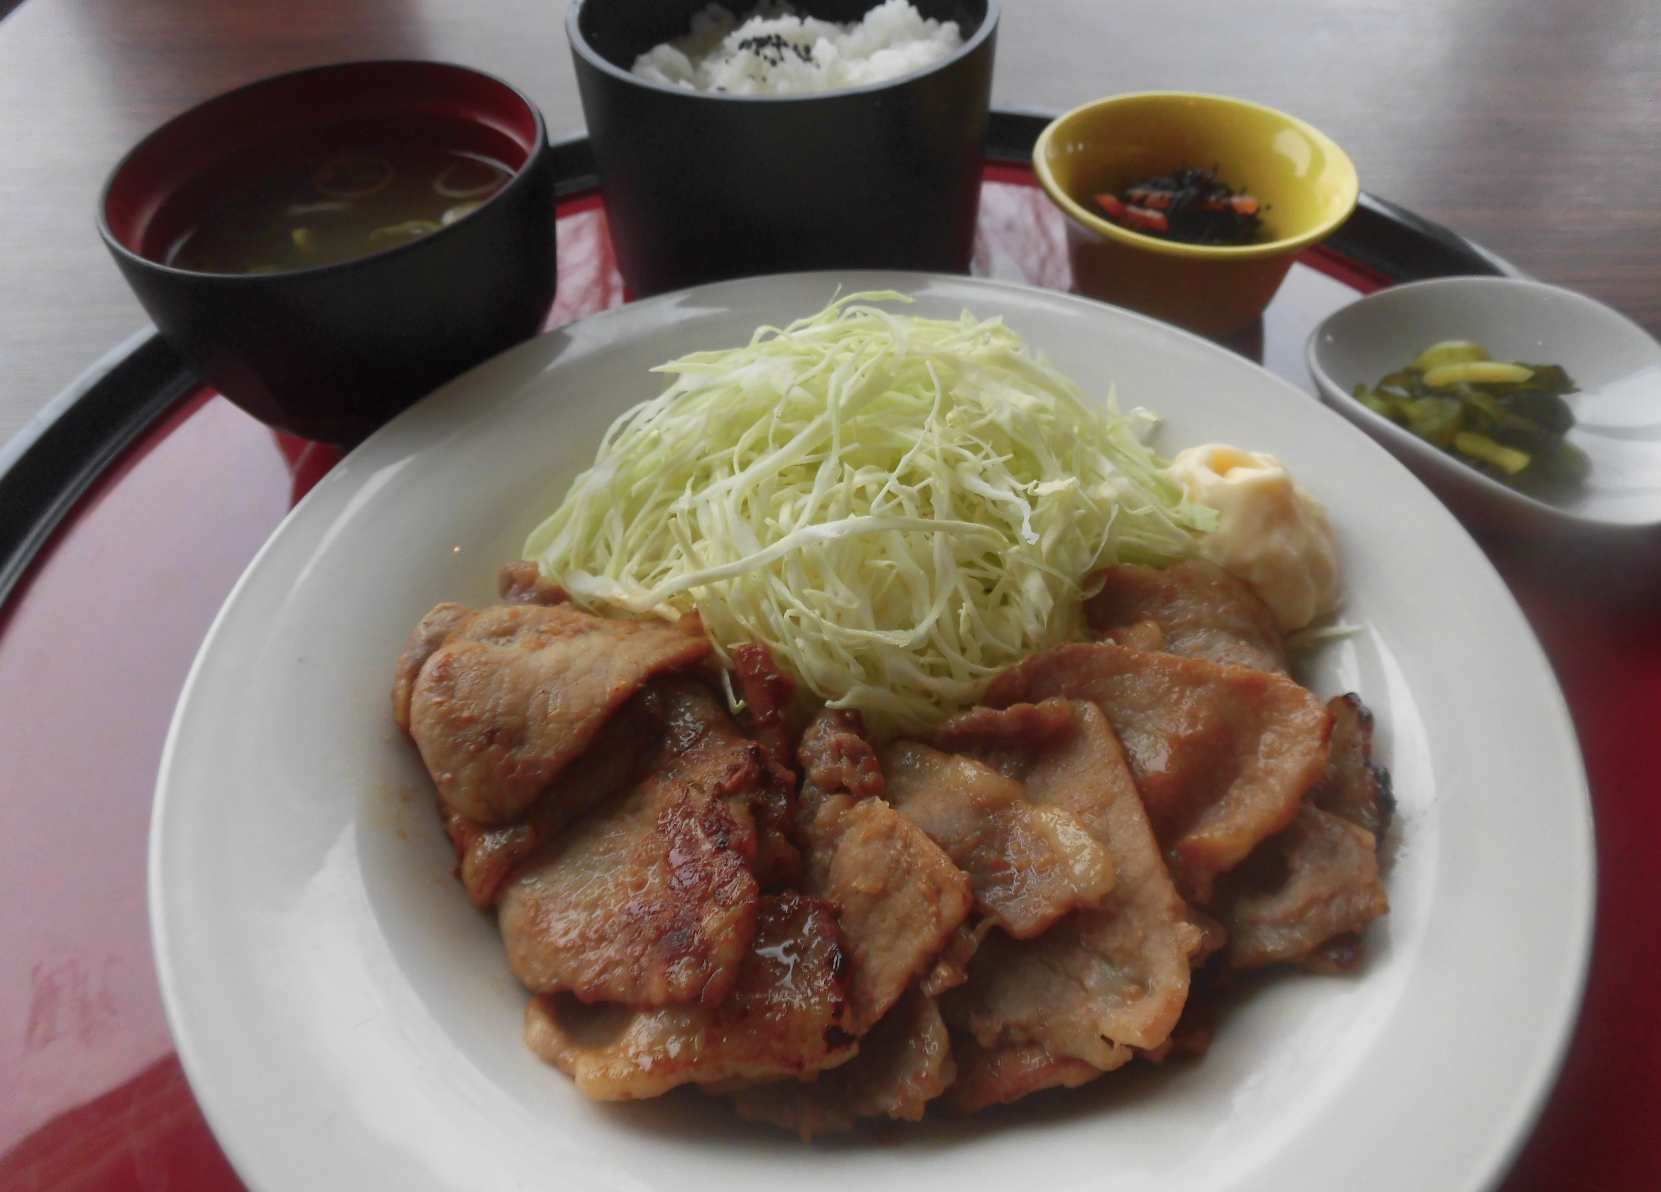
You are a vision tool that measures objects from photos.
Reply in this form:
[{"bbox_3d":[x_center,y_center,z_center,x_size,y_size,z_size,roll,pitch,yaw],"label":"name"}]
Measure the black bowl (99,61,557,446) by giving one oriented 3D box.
[{"bbox_3d":[-0.127,-0.088,0.318,0.109,0.070,0.109,-3,48,0],"label":"black bowl"}]

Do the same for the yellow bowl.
[{"bbox_3d":[0.103,-0.108,0.343,0.090,0.044,0.090,-1,48,1],"label":"yellow bowl"}]

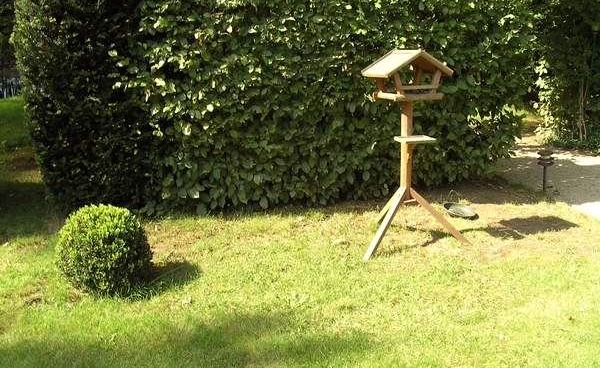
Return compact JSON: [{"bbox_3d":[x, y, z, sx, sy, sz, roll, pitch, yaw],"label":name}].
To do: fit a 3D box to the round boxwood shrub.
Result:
[{"bbox_3d":[-1.145,0.363,3.780,0.545,0.485,0.545,-1,14,0],"label":"round boxwood shrub"}]

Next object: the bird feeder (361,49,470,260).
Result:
[{"bbox_3d":[0.662,-0.264,4.420,0.806,1.316,0.704,-7,15,-21],"label":"bird feeder"}]

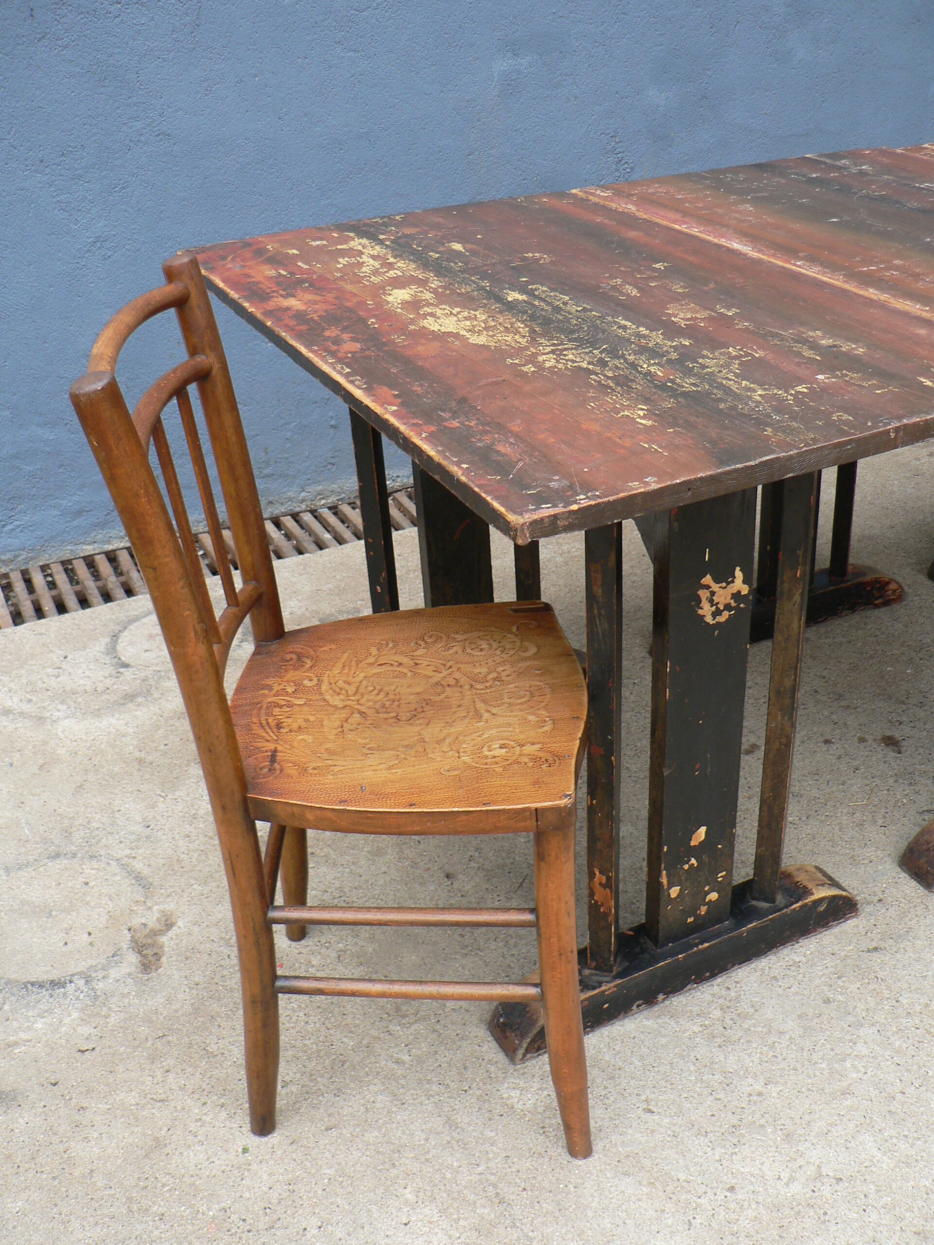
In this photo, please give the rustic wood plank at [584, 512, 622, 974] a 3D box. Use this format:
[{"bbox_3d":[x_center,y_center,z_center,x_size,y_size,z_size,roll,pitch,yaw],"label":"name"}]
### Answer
[{"bbox_3d":[0.145,0.117,1.375,0.029,0.664,0.027,9,32,21],"label":"rustic wood plank"}]

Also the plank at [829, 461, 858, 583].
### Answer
[{"bbox_3d":[0.651,-0.372,2.176,0.029,0.664,0.027,9,32,21],"label":"plank"}]

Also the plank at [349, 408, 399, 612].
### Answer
[{"bbox_3d":[-0.128,-0.149,1.865,0.029,0.664,0.027,9,32,21],"label":"plank"}]

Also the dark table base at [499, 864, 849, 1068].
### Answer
[{"bbox_3d":[0.269,0.402,1.598,0.508,0.064,0.065,-16,32,-21],"label":"dark table base"}]

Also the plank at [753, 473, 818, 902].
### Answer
[{"bbox_3d":[0.359,0.056,1.461,0.029,0.664,0.027,9,32,21],"label":"plank"}]

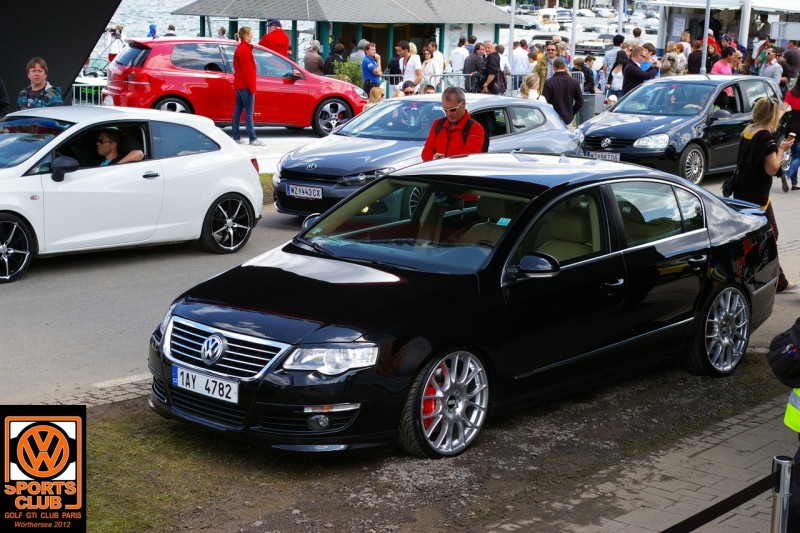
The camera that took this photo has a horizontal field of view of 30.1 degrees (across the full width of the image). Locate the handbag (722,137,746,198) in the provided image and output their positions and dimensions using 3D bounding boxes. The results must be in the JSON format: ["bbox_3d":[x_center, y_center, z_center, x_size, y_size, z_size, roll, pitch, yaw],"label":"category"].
[{"bbox_3d":[2.955,-0.883,13.150,0.140,0.480,0.260,5,11,20],"label":"handbag"}]

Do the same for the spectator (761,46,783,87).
[{"bbox_3d":[6.585,-3.054,26.645,0.340,1.750,0.500,-7,13,-41],"label":"spectator"}]

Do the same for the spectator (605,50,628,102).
[{"bbox_3d":[3.659,-2.833,25.352,0.460,1.670,0.350,6,11,21],"label":"spectator"}]

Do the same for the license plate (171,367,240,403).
[{"bbox_3d":[-0.983,0.593,7.502,0.520,0.110,0.015,9,9,42],"label":"license plate"}]

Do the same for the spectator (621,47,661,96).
[{"bbox_3d":[3.869,-2.664,24.162,0.620,1.780,0.520,4,11,14],"label":"spectator"}]

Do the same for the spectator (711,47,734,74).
[{"bbox_3d":[5.449,-2.854,25.340,0.360,1.750,0.500,-4,10,-25],"label":"spectator"}]

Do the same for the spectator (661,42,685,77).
[{"bbox_3d":[5.160,-3.470,28.640,0.500,1.680,0.340,-5,11,-33],"label":"spectator"}]

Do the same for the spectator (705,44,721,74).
[{"bbox_3d":[6.269,-3.651,30.139,0.470,1.670,0.310,4,10,17],"label":"spectator"}]

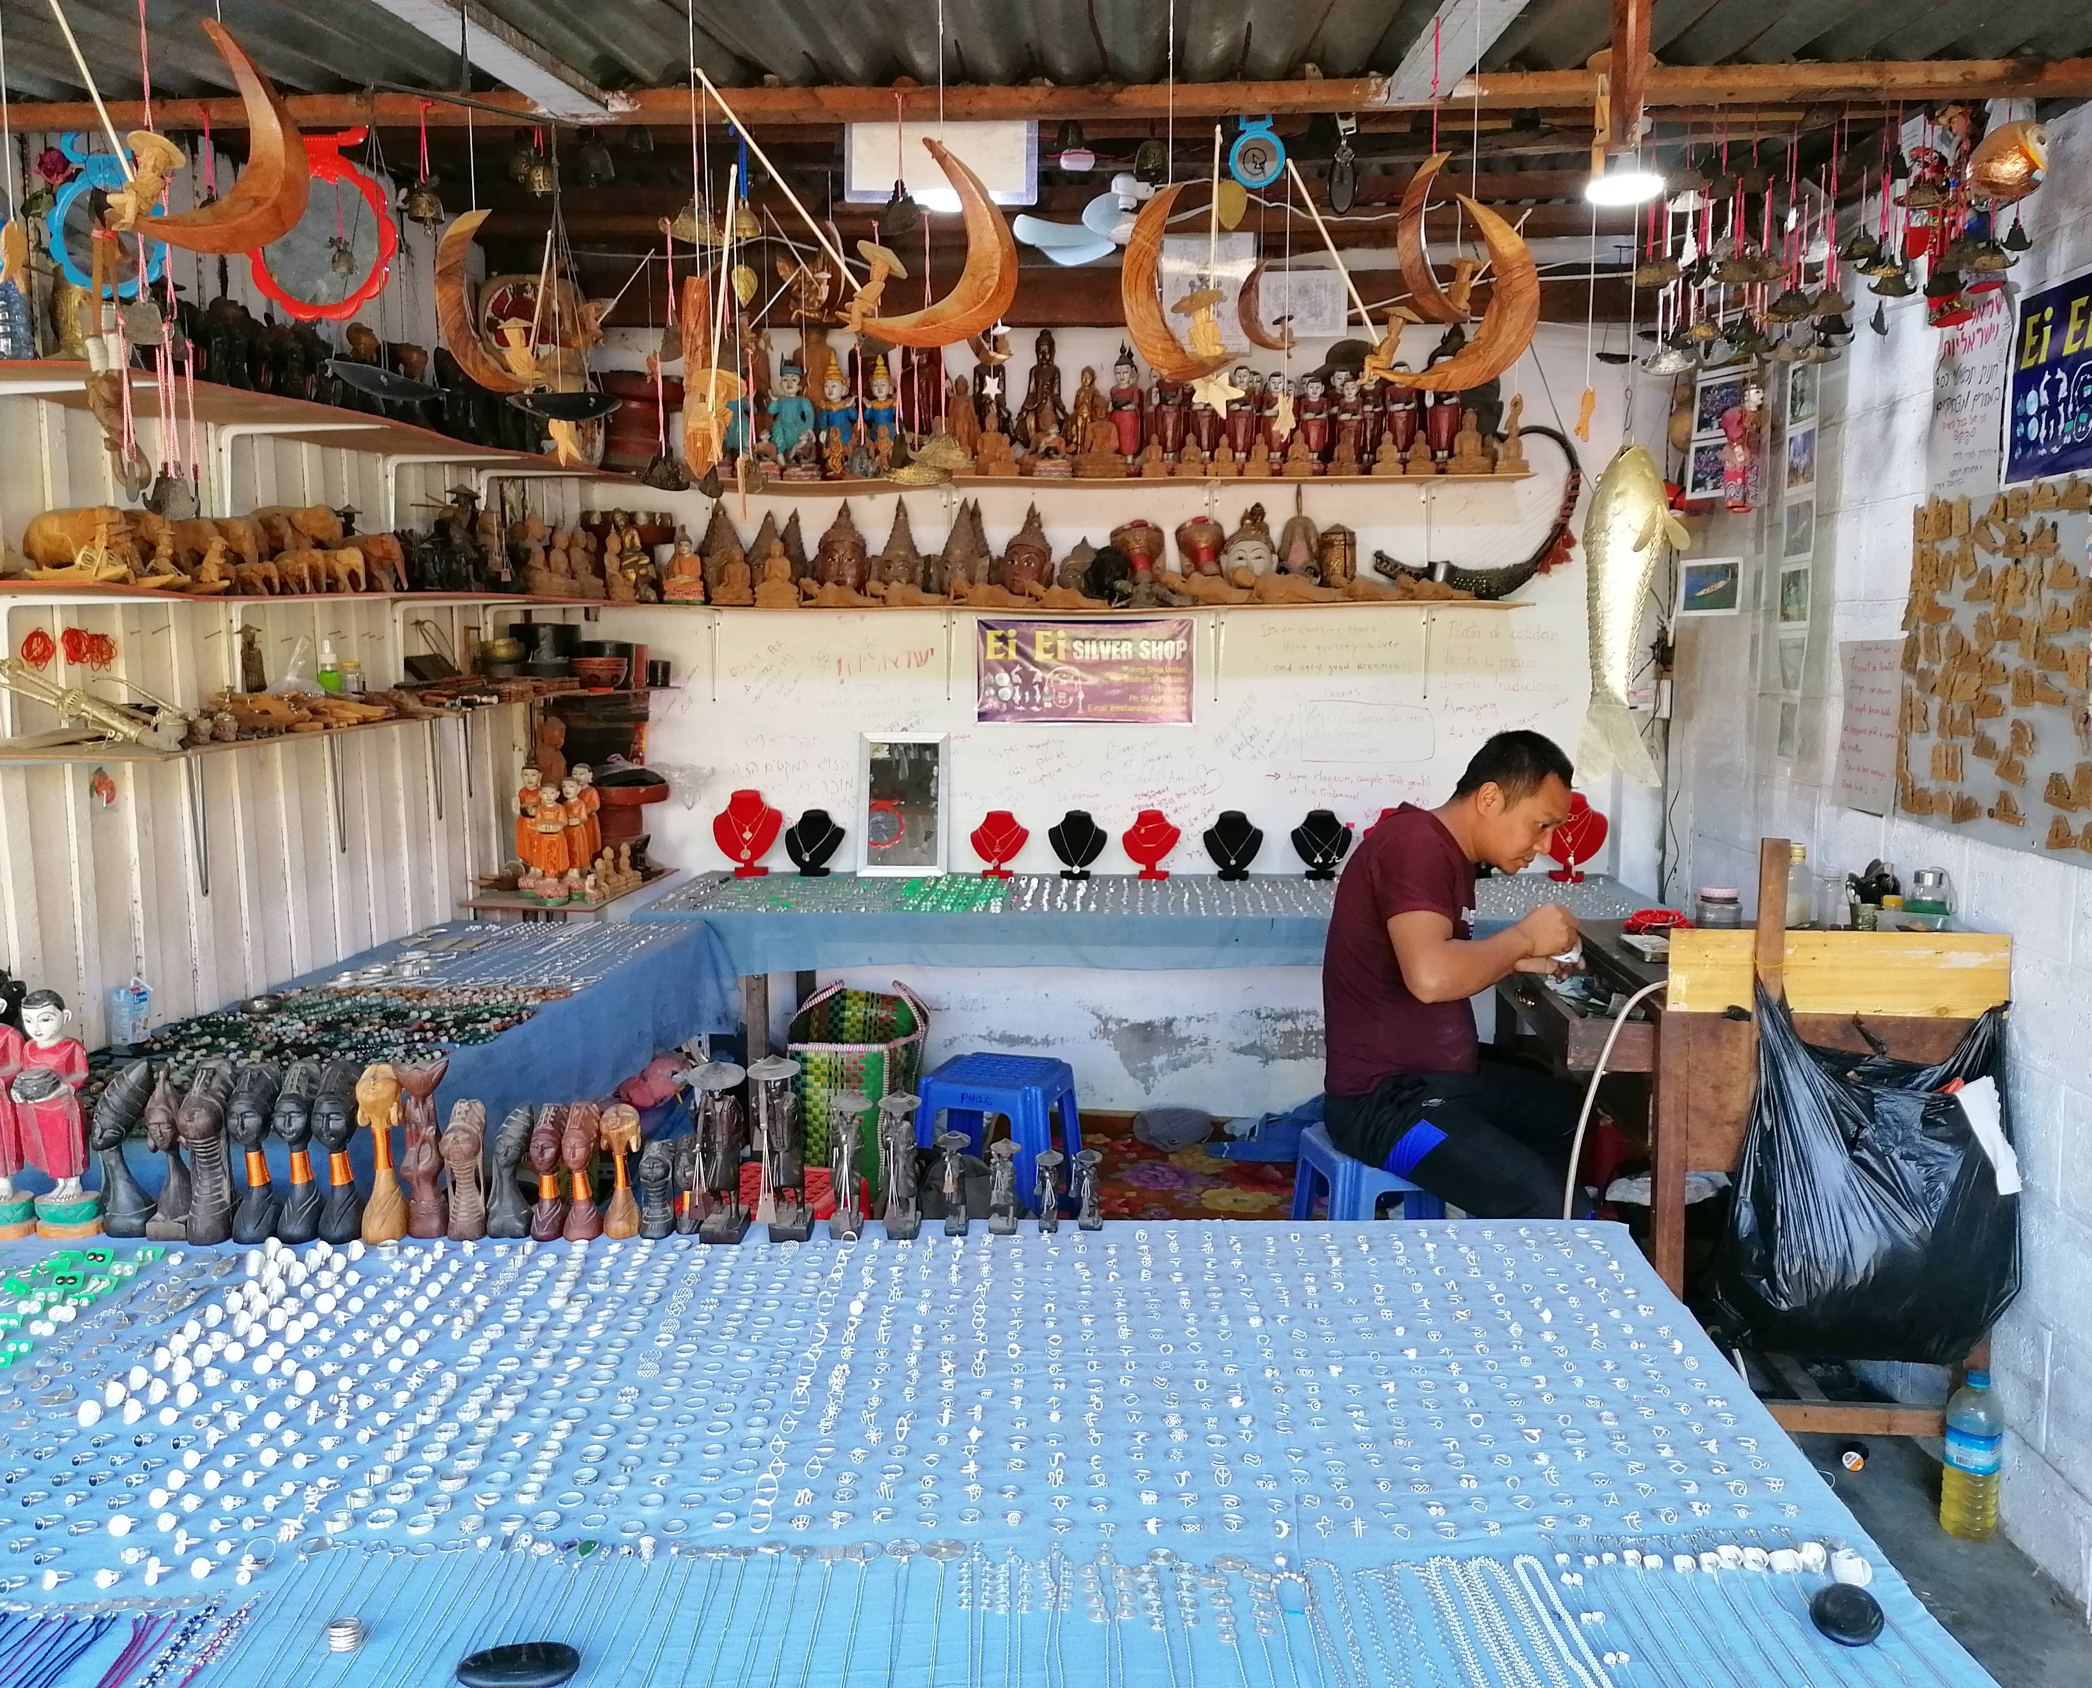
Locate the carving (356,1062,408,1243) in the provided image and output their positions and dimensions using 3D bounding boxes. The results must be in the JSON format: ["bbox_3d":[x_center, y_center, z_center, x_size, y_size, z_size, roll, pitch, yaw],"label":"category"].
[{"bbox_3d":[-0.819,0.377,2.163,0.058,0.217,0.060,-1,8,-8],"label":"carving"}]

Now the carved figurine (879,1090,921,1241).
[{"bbox_3d":[-0.180,0.394,2.166,0.052,0.183,0.052,0,8,0],"label":"carved figurine"}]

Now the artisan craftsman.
[{"bbox_3d":[0.765,0.435,3.255,0.550,1.270,0.500,2,8,12],"label":"artisan craftsman"}]

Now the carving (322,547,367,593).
[{"bbox_3d":[-1.330,-0.517,3.320,0.100,0.087,0.045,3,9,19],"label":"carving"}]

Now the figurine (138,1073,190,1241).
[{"bbox_3d":[-1.041,0.364,2.071,0.053,0.196,0.058,0,7,-1],"label":"figurine"}]

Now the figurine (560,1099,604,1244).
[{"bbox_3d":[-0.548,0.383,2.075,0.048,0.156,0.055,1,7,7],"label":"figurine"}]

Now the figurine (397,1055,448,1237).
[{"bbox_3d":[-0.768,0.376,2.168,0.053,0.217,0.048,0,8,-3],"label":"figurine"}]

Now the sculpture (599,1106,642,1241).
[{"bbox_3d":[-0.525,0.401,2.168,0.047,0.168,0.047,-1,8,-6],"label":"sculpture"}]

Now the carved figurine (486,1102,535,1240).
[{"bbox_3d":[-0.635,0.383,2.082,0.054,0.155,0.055,1,7,12],"label":"carved figurine"}]

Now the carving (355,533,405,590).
[{"bbox_3d":[-1.399,-0.580,3.623,0.073,0.122,0.159,6,9,41],"label":"carving"}]

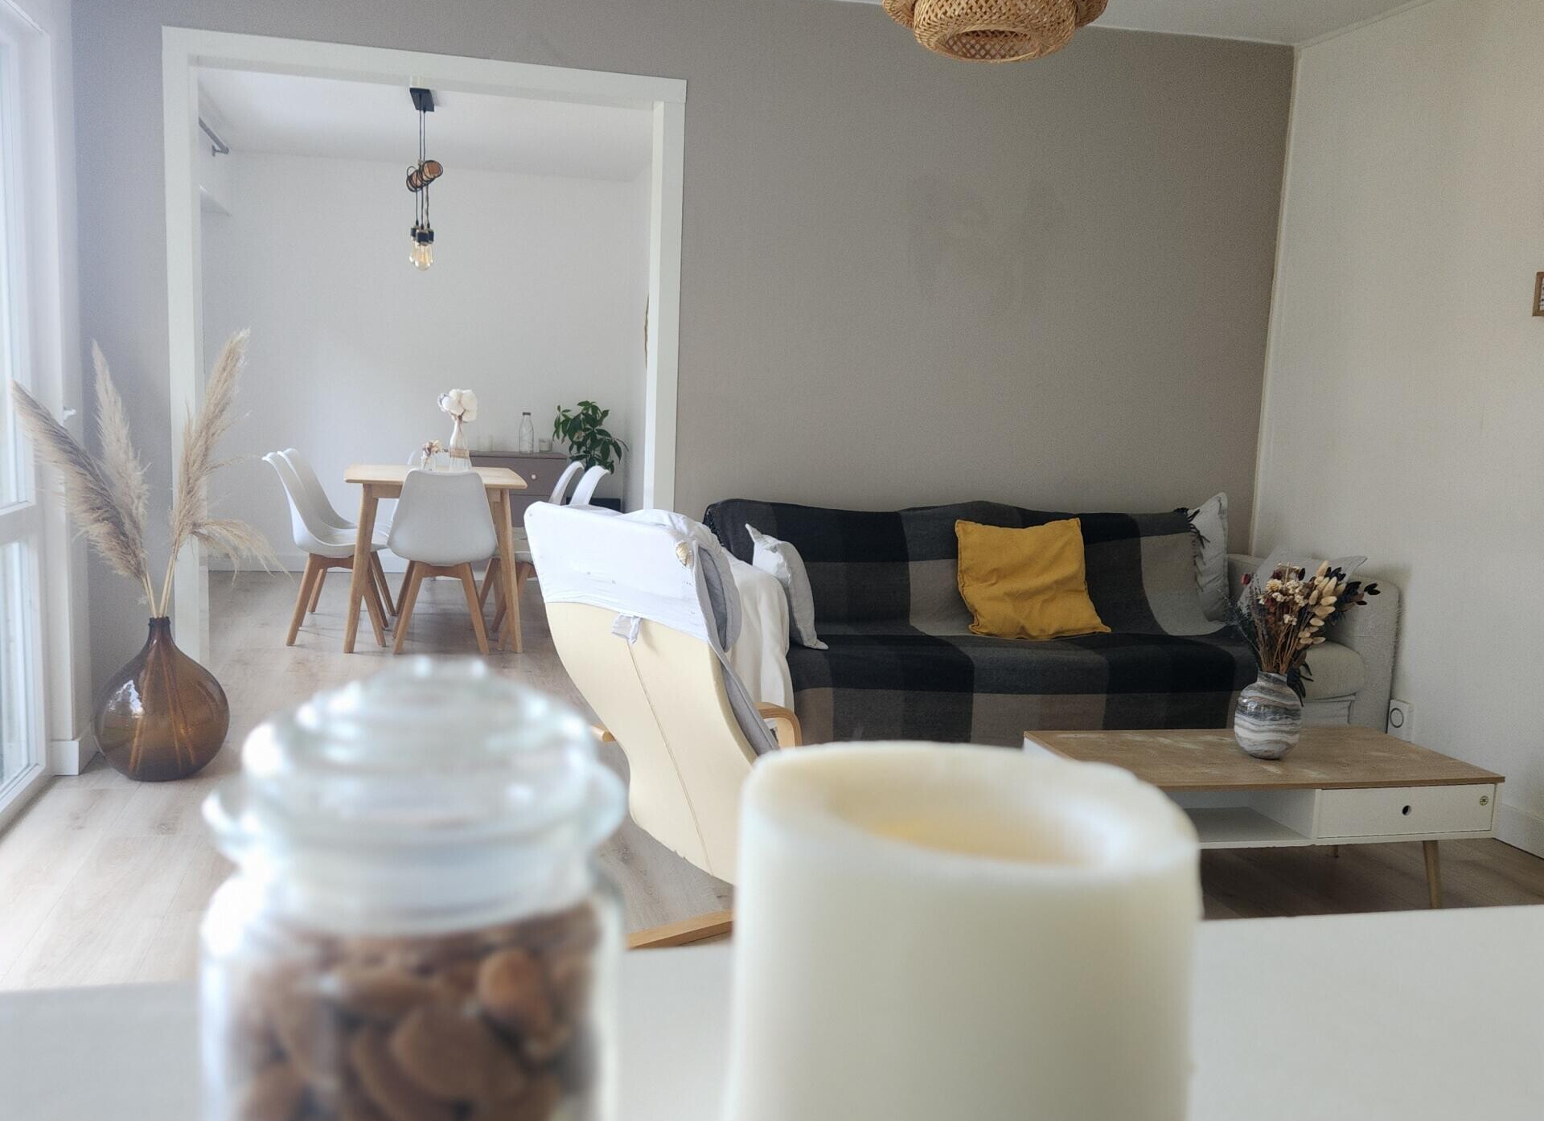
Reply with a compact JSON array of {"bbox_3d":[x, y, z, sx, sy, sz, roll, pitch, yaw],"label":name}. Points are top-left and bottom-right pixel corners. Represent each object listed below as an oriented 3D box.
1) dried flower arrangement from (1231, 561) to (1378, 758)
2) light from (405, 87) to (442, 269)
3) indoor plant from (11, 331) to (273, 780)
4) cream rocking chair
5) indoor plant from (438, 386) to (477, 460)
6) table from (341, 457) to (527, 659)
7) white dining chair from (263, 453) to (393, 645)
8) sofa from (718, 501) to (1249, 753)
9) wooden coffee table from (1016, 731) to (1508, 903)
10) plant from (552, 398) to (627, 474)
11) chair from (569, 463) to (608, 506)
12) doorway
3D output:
[{"bbox_3d":[1.363,0.267,3.535,0.290,0.460,0.250,1,8,-12],"label":"dried flower arrangement"},{"bbox_3d":[-1.538,-1.696,6.058,0.170,0.806,0.300,-1,9,-25],"label":"light"},{"bbox_3d":[-1.840,0.008,4.016,0.671,1.322,0.560,0,8,-14],"label":"indoor plant"},{"bbox_3d":[-0.022,0.402,2.827,0.810,1.000,0.680,-3,10,-36],"label":"cream rocking chair"},{"bbox_3d":[-1.497,-0.654,6.525,0.180,0.360,0.180,1,8,-14],"label":"indoor plant"},{"bbox_3d":[-1.597,-0.035,6.487,0.775,0.745,1.130,1,8,-14],"label":"table"},{"bbox_3d":[-2.002,-0.058,6.207,0.530,0.830,0.470,1,8,-14],"label":"white dining chair"},{"bbox_3d":[0.808,0.277,4.513,2.080,0.860,0.930,1,8,-14],"label":"sofa"},{"bbox_3d":[1.236,0.676,3.542,1.055,0.362,0.512,1,8,-12],"label":"wooden coffee table"},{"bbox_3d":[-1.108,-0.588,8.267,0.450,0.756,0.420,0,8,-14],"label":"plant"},{"bbox_3d":[-1.052,-0.037,6.425,0.545,0.825,0.480,0,8,-14],"label":"chair"},{"bbox_3d":[-1.130,-0.504,4.547,1.600,2.230,0.200,1,8,-14],"label":"doorway"}]

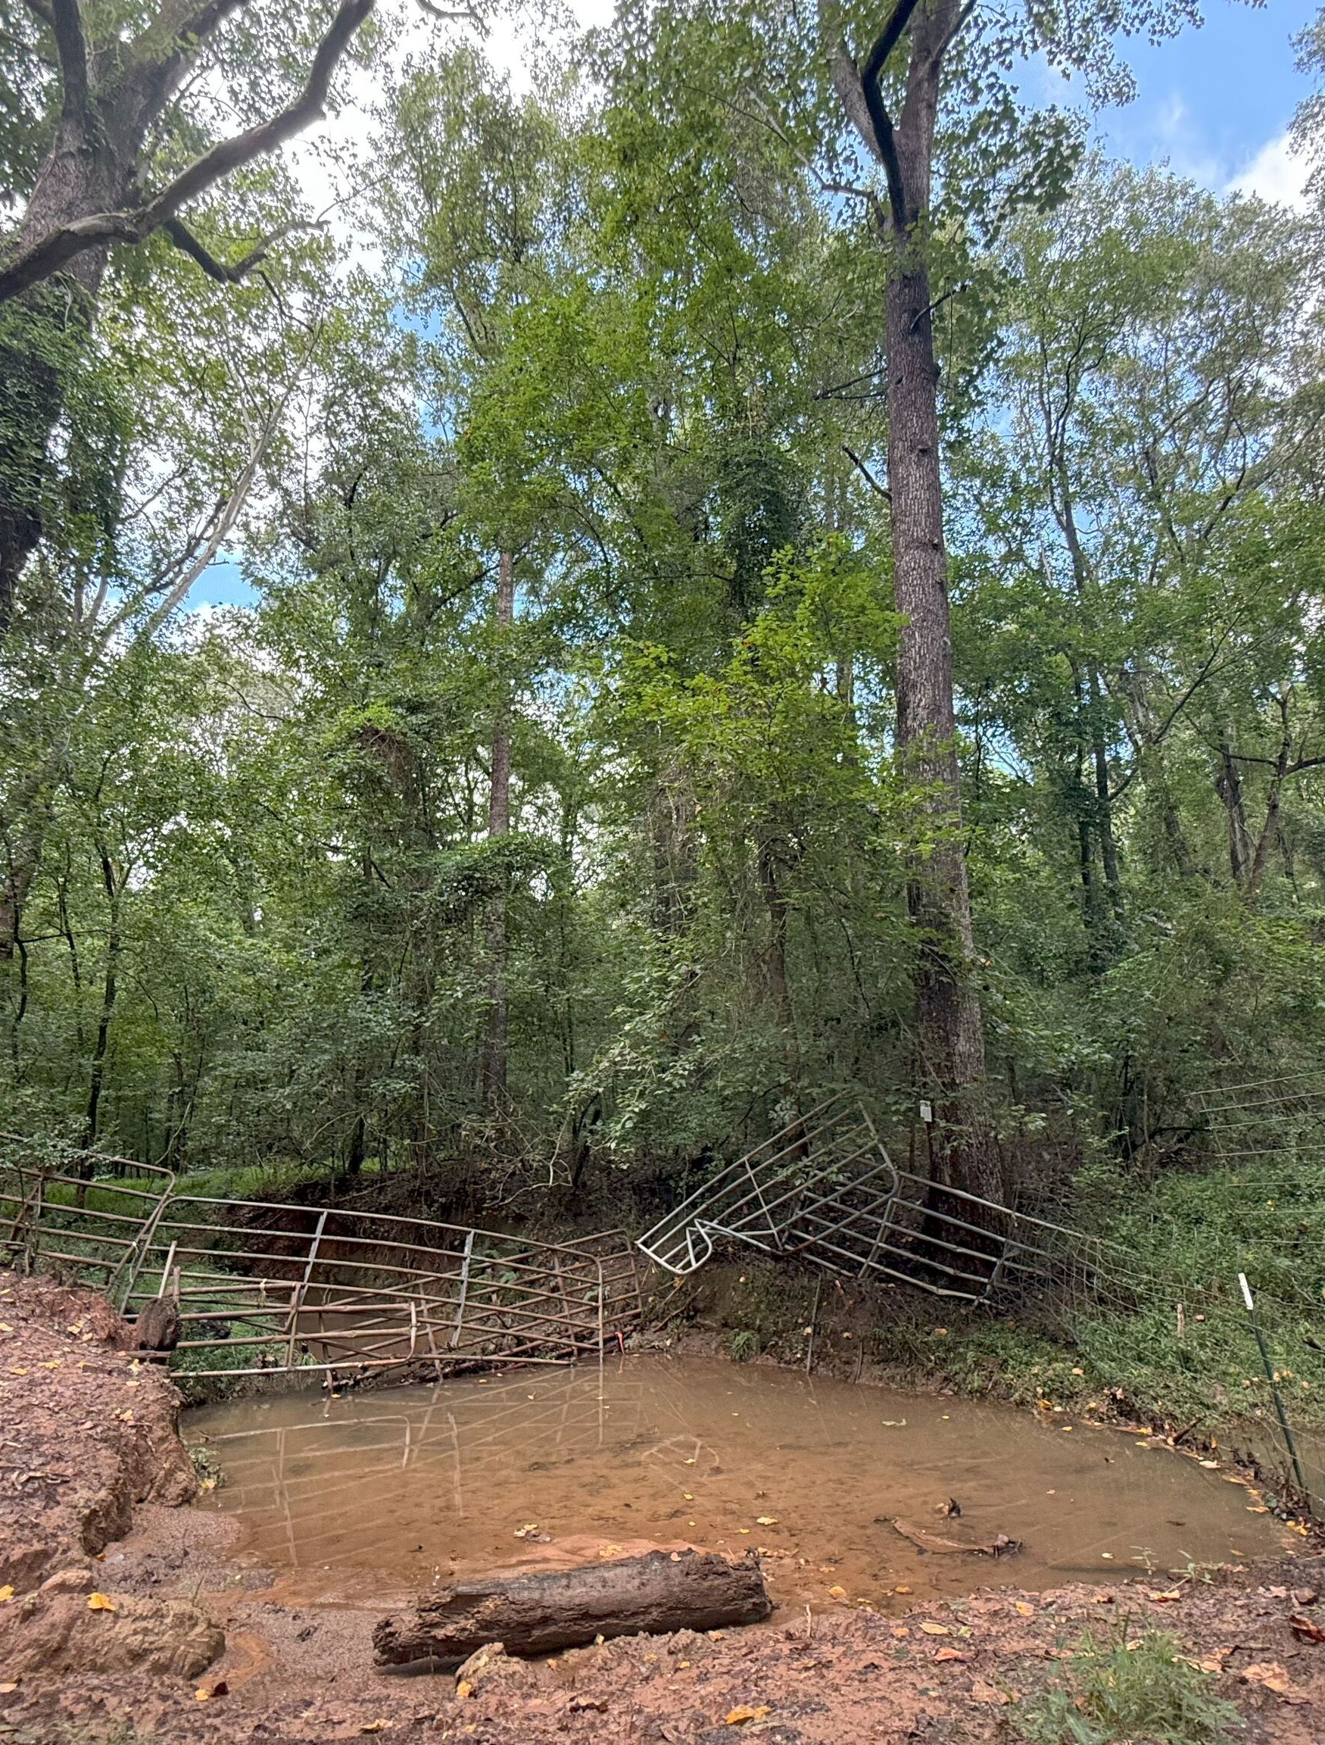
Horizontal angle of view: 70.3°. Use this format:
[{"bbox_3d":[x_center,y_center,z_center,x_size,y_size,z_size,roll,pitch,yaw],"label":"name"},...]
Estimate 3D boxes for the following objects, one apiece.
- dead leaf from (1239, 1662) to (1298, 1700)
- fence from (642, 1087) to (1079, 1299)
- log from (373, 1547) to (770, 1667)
[{"bbox_3d":[1.864,2.485,2.894,0.160,0.040,0.140,-1,-18,0],"label":"dead leaf"},{"bbox_3d":[1.740,3.200,9.450,4.450,1.900,1.150,-11,-21,26],"label":"fence"},{"bbox_3d":[-0.308,2.690,3.470,1.420,0.250,0.250,2,-19,-11],"label":"log"}]

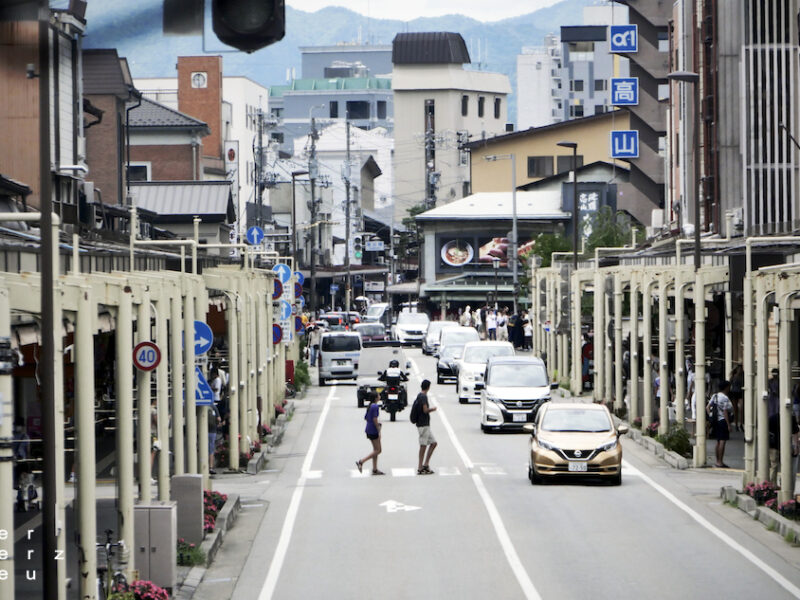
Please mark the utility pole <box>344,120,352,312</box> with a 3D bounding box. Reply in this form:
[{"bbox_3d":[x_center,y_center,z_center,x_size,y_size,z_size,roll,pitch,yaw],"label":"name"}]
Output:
[{"bbox_3d":[-3.238,-4.447,330.000,0.400,13.600,0.400,0,0,0],"label":"utility pole"}]

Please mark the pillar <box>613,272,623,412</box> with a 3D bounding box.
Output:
[{"bbox_3d":[5.723,1.113,138.000,0.180,3.667,0.180,-1,0,0],"label":"pillar"}]

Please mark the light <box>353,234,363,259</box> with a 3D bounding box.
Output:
[{"bbox_3d":[-2.127,-2.666,265.000,0.430,1.200,0.330,-1,0,-2],"label":"light"}]

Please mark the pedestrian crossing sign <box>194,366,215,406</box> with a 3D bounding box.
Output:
[{"bbox_3d":[-3.516,1.500,91.800,0.580,0.700,0.050,-1,0,0],"label":"pedestrian crossing sign"}]

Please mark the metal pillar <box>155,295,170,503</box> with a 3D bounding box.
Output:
[{"bbox_3d":[-3.276,1.642,73.000,0.200,3.600,0.200,-1,0,0],"label":"metal pillar"}]

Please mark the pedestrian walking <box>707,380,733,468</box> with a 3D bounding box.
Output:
[{"bbox_3d":[6.245,2.428,103.000,0.380,1.690,0.480,-1,0,-44],"label":"pedestrian walking"}]

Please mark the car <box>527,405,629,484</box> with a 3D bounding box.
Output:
[{"bbox_3d":[3.260,2.675,99.000,1.730,1.520,4.100,0,0,0],"label":"car"}]

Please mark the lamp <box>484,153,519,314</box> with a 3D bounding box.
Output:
[{"bbox_3d":[5.047,-2.387,262.000,1.700,9.900,0.300,0,0,0],"label":"lamp"}]

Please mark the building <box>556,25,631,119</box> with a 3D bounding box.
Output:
[{"bbox_3d":[25.919,-16.419,637.326,8.721,32.880,12.000,0,0,27],"label":"building"}]

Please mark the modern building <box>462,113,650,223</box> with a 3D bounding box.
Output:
[{"bbox_3d":[9.991,-4.700,328.000,11.600,13.800,13.000,0,0,0],"label":"modern building"}]

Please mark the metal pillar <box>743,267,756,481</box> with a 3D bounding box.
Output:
[{"bbox_3d":[6.011,1.348,90.500,0.200,3.710,0.180,-1,0,0],"label":"metal pillar"}]

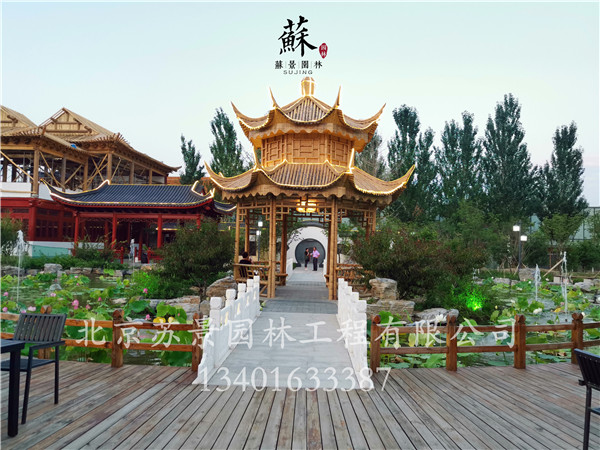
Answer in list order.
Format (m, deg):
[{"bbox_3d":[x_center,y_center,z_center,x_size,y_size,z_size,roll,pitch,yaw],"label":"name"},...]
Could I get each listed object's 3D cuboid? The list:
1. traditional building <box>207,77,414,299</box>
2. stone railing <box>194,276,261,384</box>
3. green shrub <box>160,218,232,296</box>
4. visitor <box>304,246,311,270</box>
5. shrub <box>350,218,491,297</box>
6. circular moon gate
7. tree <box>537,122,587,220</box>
[{"bbox_3d":[0.258,-1.450,16.322,6.730,7.510,6.730,1,-3,3],"label":"traditional building"},{"bbox_3d":[-1.057,1.495,8.078,0.200,0.890,5.482,1,-3,1],"label":"stone railing"},{"bbox_3d":[-3.321,1.064,15.162,2.450,2.490,2.300,1,-3,2],"label":"green shrub"},{"bbox_3d":[0.515,2.343,32.124,0.330,1.580,0.470,0,-3,30],"label":"visitor"},{"bbox_3d":[3.841,1.113,15.168,4.200,2.460,3.200,1,-3,2],"label":"shrub"},{"bbox_3d":[0.833,2.198,36.437,2.370,2.260,0.400,1,-3,2],"label":"circular moon gate"},{"bbox_3d":[28.086,-3.335,50.265,5.300,15.540,5.000,1,-3,0],"label":"tree"}]

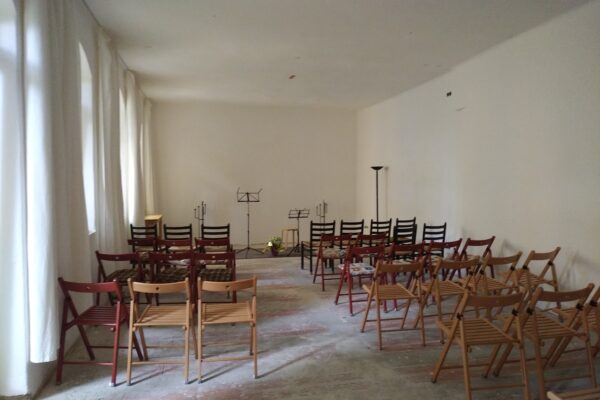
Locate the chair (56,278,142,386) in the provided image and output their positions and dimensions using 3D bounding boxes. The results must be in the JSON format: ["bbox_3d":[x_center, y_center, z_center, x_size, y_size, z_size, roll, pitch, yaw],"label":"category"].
[{"bbox_3d":[-1.519,0.935,3.192,0.440,0.770,0.480,0,2,4],"label":"chair"}]

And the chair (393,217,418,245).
[{"bbox_3d":[1.653,0.739,7.036,0.420,0.880,0.480,-1,3,-27],"label":"chair"}]

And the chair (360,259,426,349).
[{"bbox_3d":[0.852,0.898,3.856,0.440,0.770,0.480,-1,2,-13],"label":"chair"}]

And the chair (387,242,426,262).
[{"bbox_3d":[1.210,0.856,5.010,0.440,0.770,0.480,-1,2,-19],"label":"chair"}]

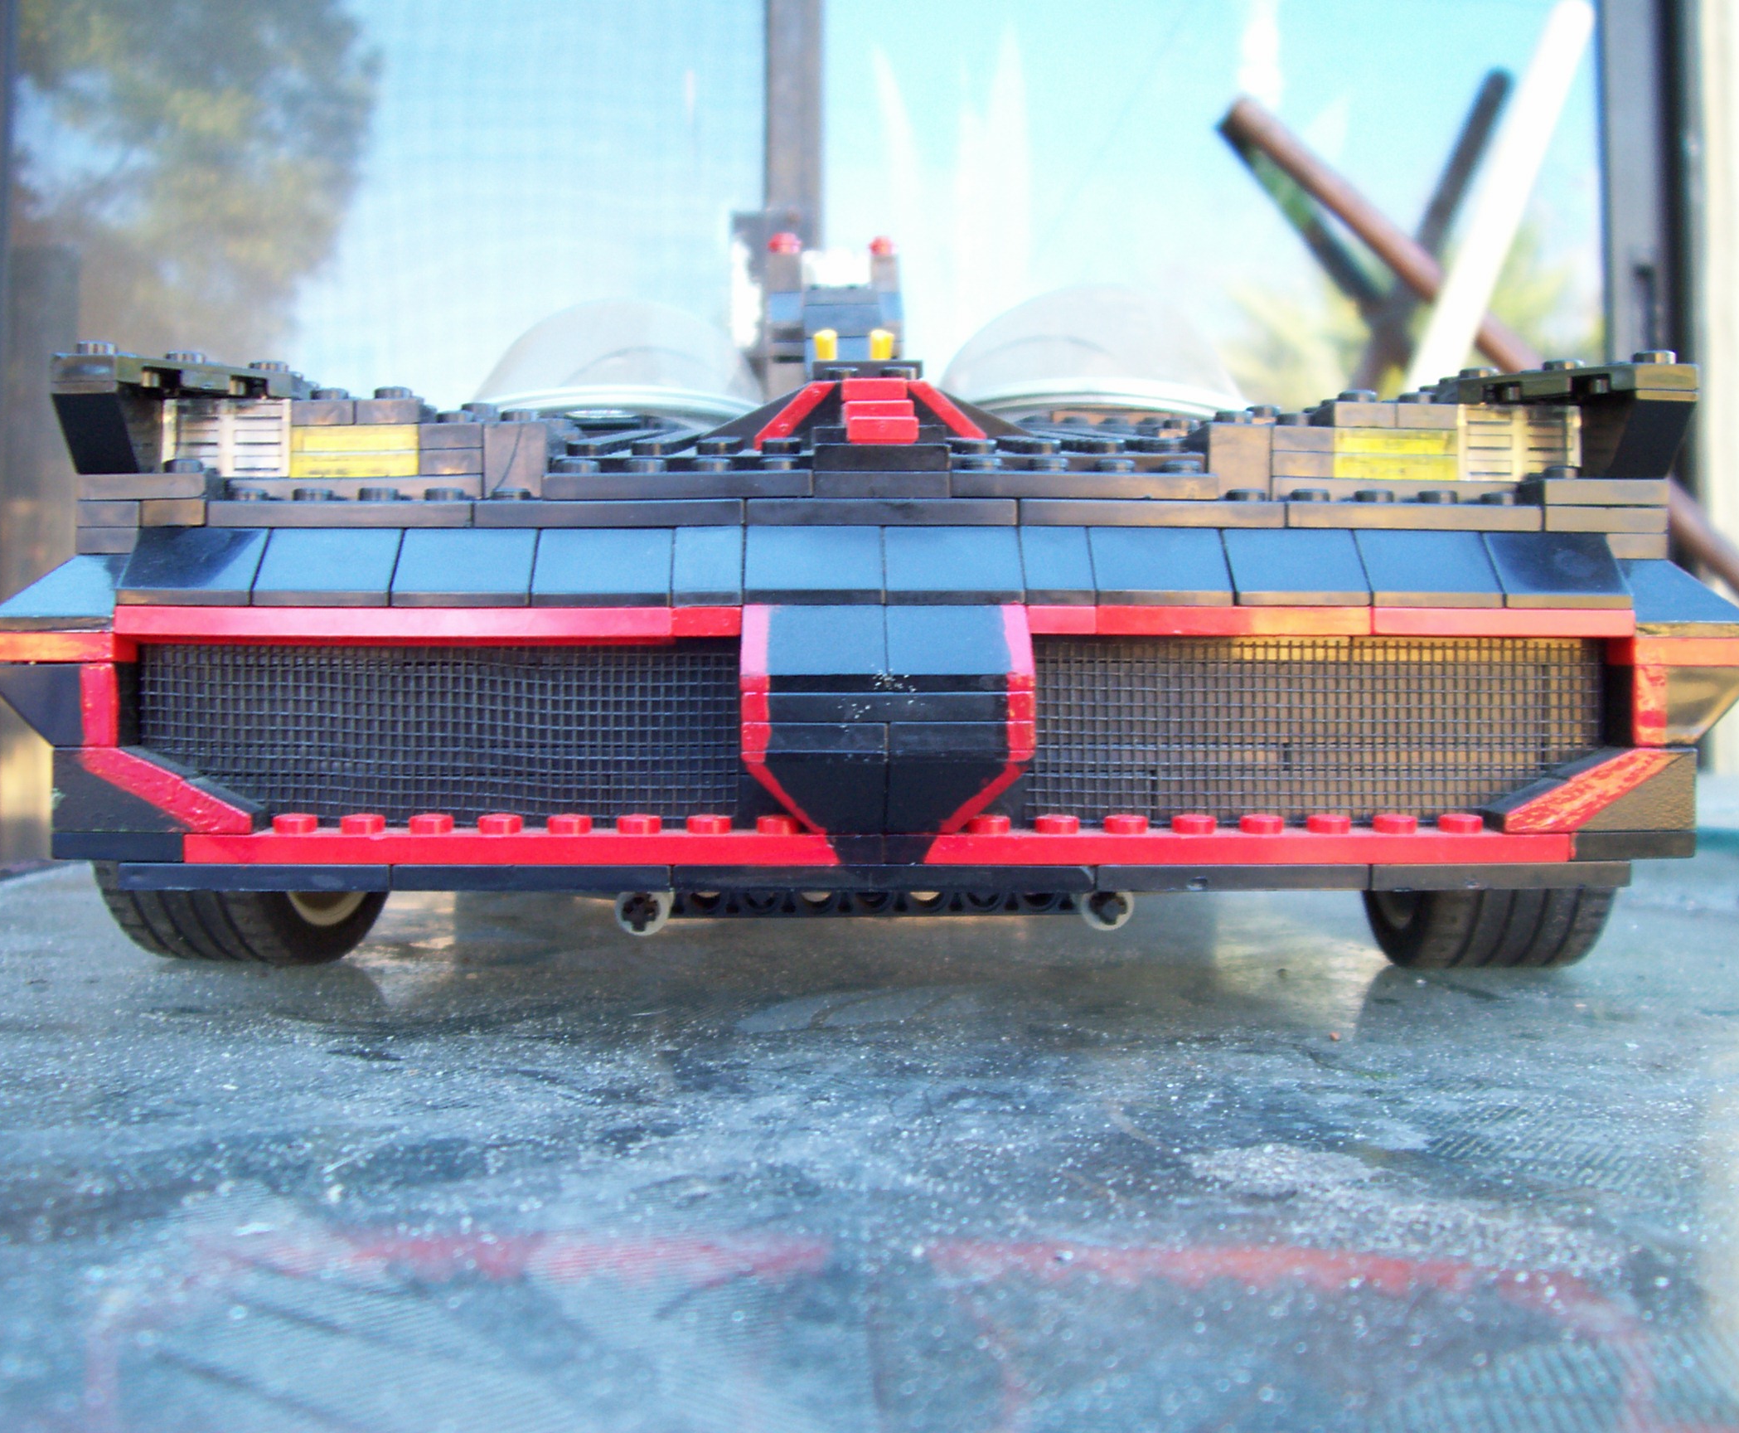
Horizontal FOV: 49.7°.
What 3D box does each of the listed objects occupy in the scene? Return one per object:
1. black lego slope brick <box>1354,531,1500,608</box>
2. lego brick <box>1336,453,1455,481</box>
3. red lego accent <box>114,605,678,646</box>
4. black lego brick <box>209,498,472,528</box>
[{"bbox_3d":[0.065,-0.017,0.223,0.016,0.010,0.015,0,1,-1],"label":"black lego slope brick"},{"bbox_3d":[0.065,-0.031,0.235,0.016,0.003,0.008,0,1,-2],"label":"lego brick"},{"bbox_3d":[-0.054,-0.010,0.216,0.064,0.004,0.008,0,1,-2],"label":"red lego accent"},{"bbox_3d":[-0.062,-0.024,0.226,0.032,0.003,0.011,0,1,-1],"label":"black lego brick"}]

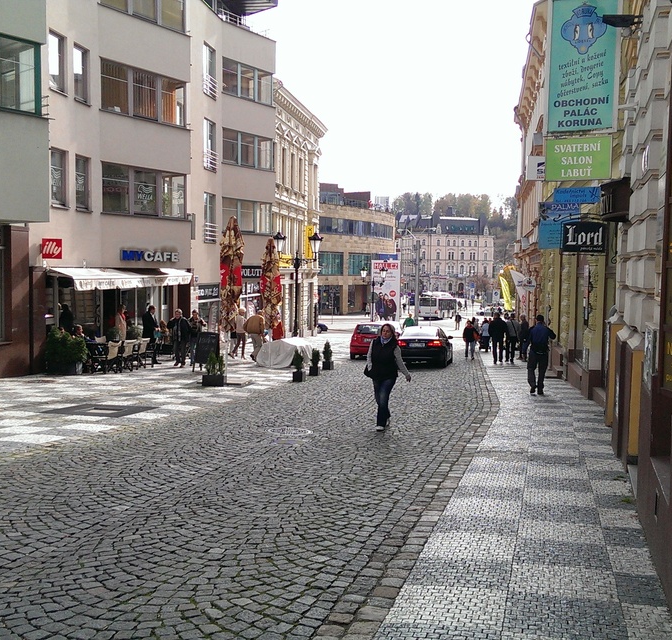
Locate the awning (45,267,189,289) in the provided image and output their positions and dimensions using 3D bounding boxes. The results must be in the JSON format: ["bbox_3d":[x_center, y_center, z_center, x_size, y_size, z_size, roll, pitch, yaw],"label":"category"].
[{"bbox_3d":[-6.351,-1.258,25.653,1.150,0.650,5.000,3,4,32],"label":"awning"}]

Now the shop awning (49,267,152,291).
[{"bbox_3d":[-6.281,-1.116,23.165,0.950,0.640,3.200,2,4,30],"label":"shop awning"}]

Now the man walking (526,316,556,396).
[{"bbox_3d":[4.692,0.769,19.010,0.600,1.750,0.450,2,4,10],"label":"man walking"}]

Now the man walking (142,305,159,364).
[{"bbox_3d":[-5.744,0.459,26.100,0.500,1.820,0.500,2,4,18],"label":"man walking"}]

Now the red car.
[{"bbox_3d":[1.676,0.808,34.805,1.680,1.480,3.850,2,0,8],"label":"red car"}]

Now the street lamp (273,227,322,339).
[{"bbox_3d":[-1.721,-1.408,36.841,2.200,4.850,0.650,1,4,8],"label":"street lamp"}]

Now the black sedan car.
[{"bbox_3d":[3.000,0.830,28.653,1.790,1.400,4.550,1,0,10],"label":"black sedan car"}]

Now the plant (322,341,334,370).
[{"bbox_3d":[-0.217,1.061,25.893,0.270,0.930,0.270,2,4,25],"label":"plant"}]

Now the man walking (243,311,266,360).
[{"bbox_3d":[-2.701,0.537,28.250,0.600,1.720,0.500,2,4,20],"label":"man walking"}]

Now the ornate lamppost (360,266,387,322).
[{"bbox_3d":[3.093,-1.899,69.343,2.100,4.800,0.650,1,4,5],"label":"ornate lamppost"}]

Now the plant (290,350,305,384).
[{"bbox_3d":[-0.909,1.098,20.560,0.270,0.820,0.270,2,4,15],"label":"plant"}]

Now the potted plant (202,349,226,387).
[{"bbox_3d":[-2.725,1.086,19.205,0.530,0.800,0.270,1,3,9],"label":"potted plant"}]

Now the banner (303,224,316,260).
[{"bbox_3d":[-1.401,-4.144,45.000,0.500,1.800,0.150,1,4,9],"label":"banner"}]

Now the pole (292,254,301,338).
[{"bbox_3d":[-1.356,-0.475,28.882,0.350,3.750,0.350,2,4,10],"label":"pole"}]

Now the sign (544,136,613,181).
[{"bbox_3d":[3.105,-2.058,10.775,0.821,0.530,0.100,1,3,18],"label":"sign"}]

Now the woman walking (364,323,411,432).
[{"bbox_3d":[0.777,0.872,12.700,0.660,1.650,0.480,1,4,7],"label":"woman walking"}]

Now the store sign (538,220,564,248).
[{"bbox_3d":[4.621,-1.768,17.400,0.860,0.620,0.070,2,4,12],"label":"store sign"}]

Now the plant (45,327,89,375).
[{"bbox_3d":[-6.751,0.742,21.061,0.920,1.180,0.700,2,4,10],"label":"plant"}]

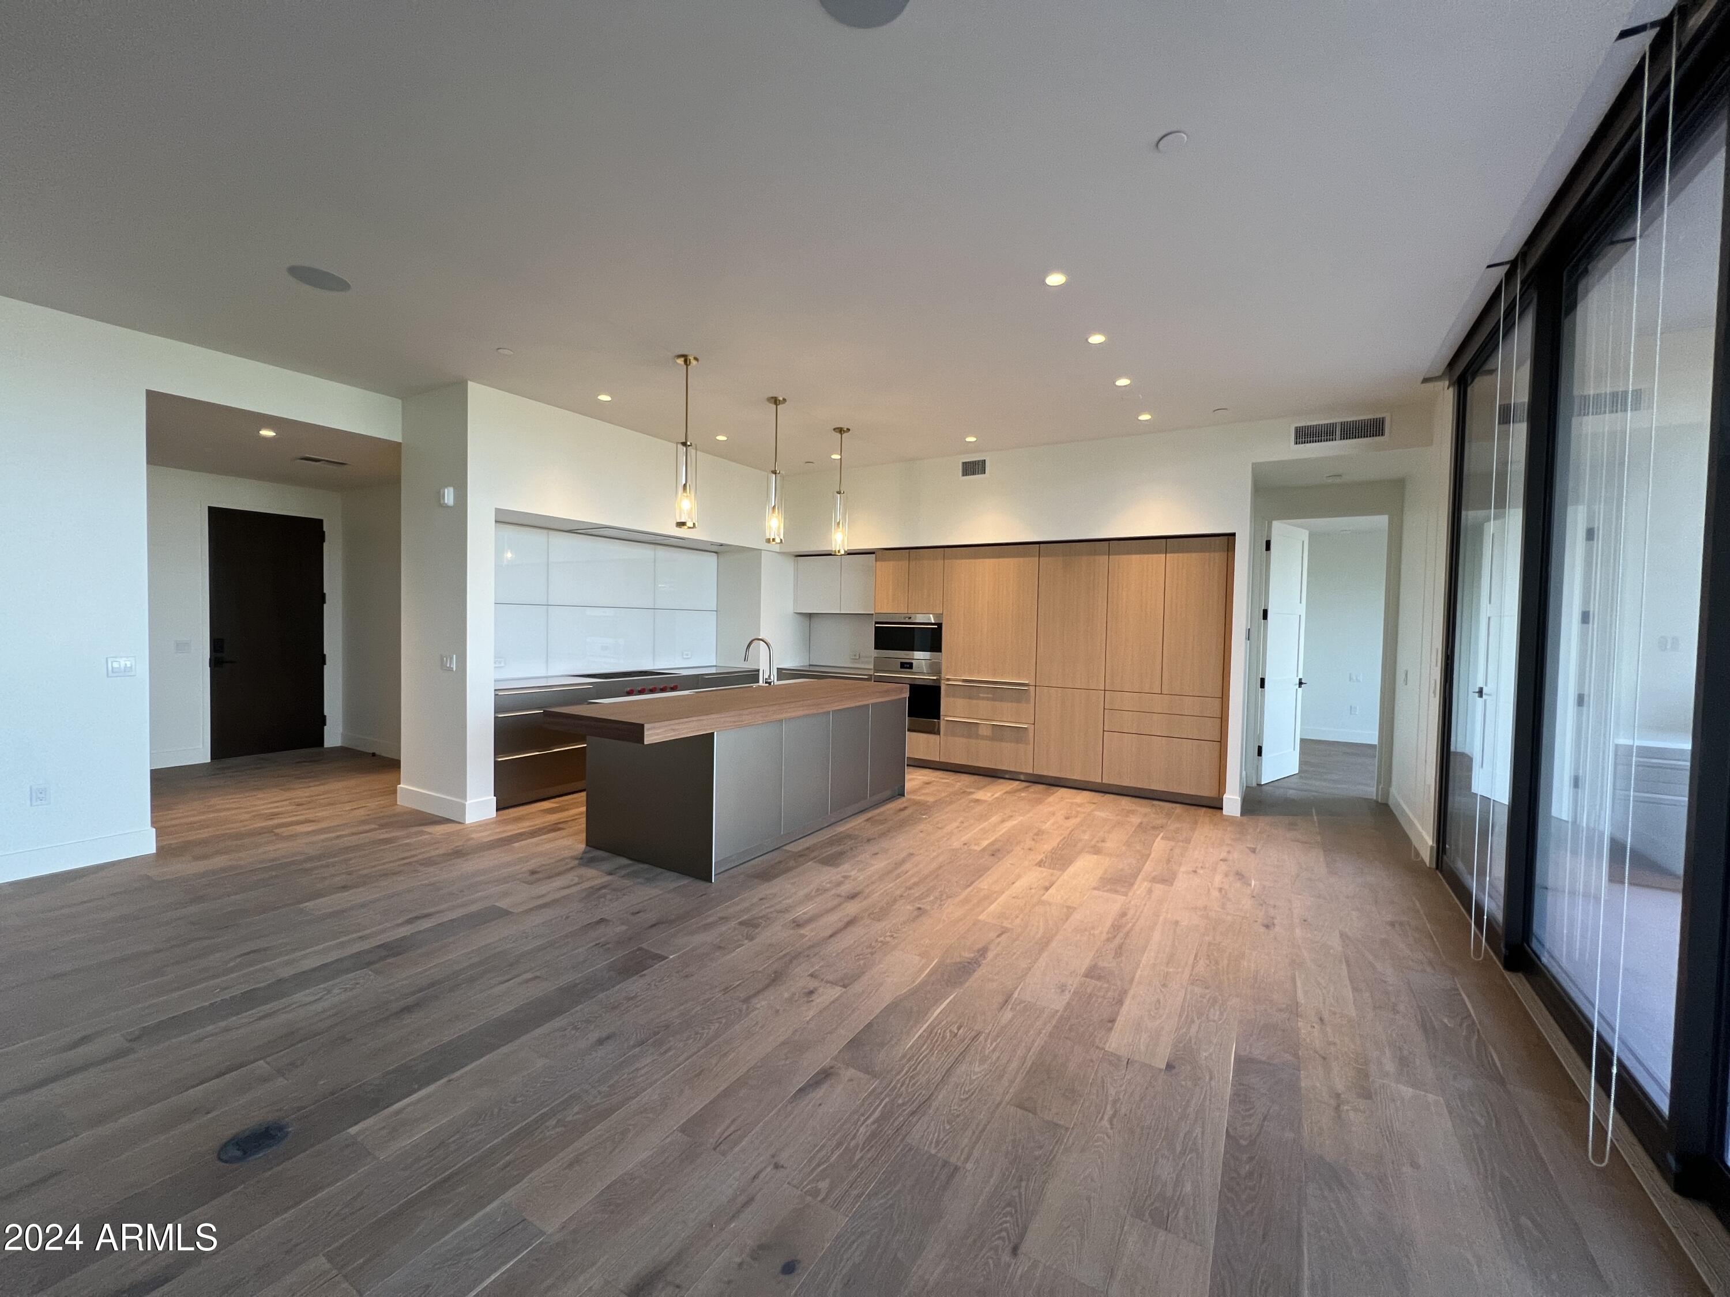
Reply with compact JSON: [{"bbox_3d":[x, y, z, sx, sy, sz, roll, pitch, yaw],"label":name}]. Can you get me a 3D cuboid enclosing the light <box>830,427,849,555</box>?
[{"bbox_3d":[-0.193,-1.262,5.224,0.138,0.988,0.138,1,2,0],"label":"light"}]

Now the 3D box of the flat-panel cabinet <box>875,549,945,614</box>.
[{"bbox_3d":[0.589,-0.668,6.731,0.778,0.623,0.600,2,2,32],"label":"flat-panel cabinet"}]

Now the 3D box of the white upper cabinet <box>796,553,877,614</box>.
[{"bbox_3d":[-0.199,-0.707,7.373,1.233,0.636,0.343,2,2,32],"label":"white upper cabinet"}]

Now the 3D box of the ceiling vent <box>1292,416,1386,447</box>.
[{"bbox_3d":[3.356,-1.533,4.593,0.555,0.160,0.030,2,2,32],"label":"ceiling vent"}]

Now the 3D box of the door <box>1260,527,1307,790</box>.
[{"bbox_3d":[4.049,0.048,6.273,0.843,2.411,0.045,0,2,-37],"label":"door"}]

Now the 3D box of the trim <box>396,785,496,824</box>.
[{"bbox_3d":[-3.052,1.112,4.744,0.907,0.144,0.214,2,2,32],"label":"trim"}]

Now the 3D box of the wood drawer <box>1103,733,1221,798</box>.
[{"bbox_3d":[2.593,0.951,5.684,0.889,0.452,0.520,2,2,29],"label":"wood drawer"}]

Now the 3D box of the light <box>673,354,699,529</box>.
[{"bbox_3d":[-1.072,-1.228,3.891,0.138,1.012,0.138,1,2,0],"label":"light"}]

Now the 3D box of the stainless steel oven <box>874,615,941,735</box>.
[{"bbox_3d":[0.551,0.238,6.734,0.756,1.171,0.610,2,2,31],"label":"stainless steel oven"}]

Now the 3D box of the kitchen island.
[{"bbox_3d":[-0.789,0.778,4.538,1.082,0.903,2.729,2,2,32],"label":"kitchen island"}]

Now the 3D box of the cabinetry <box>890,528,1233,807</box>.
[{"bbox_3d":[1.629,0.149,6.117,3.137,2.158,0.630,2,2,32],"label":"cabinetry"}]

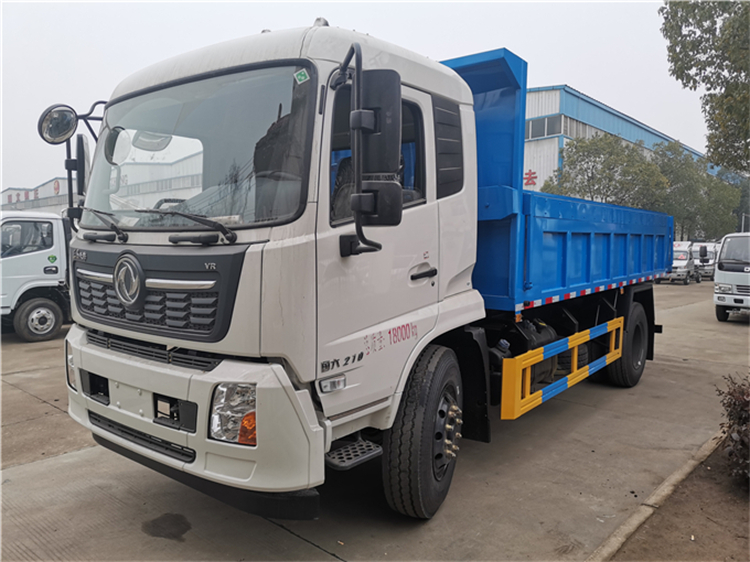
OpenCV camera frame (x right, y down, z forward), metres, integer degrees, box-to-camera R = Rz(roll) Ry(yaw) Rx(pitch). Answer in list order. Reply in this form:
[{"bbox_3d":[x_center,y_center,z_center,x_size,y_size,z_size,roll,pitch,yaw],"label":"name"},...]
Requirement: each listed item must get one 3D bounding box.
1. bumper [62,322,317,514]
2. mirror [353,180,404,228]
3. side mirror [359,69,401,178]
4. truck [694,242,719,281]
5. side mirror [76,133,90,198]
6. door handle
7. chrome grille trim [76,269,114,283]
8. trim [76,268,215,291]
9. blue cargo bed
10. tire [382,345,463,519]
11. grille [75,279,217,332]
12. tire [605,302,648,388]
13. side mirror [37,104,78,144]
[{"bbox_3d":[-1.206,0.697,3.168,2.283,0.737,0.404,3,5,38],"label":"bumper"},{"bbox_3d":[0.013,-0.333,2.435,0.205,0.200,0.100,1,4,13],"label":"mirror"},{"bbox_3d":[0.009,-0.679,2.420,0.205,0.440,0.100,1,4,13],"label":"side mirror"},{"bbox_3d":[17.420,-1.055,29.445,1.600,1.920,4.200,3,5,38],"label":"truck"},{"bbox_3d":[-2.104,-0.832,4.056,0.080,0.450,0.190,-2,5,-22],"label":"side mirror"},{"bbox_3d":[0.274,-0.032,3.098,0.060,0.055,0.245,3,5,38],"label":"door handle"},{"bbox_3d":[-1.603,-0.033,3.265,0.540,0.045,0.045,4,6,43],"label":"chrome grille trim"},{"bbox_3d":[-1.290,-0.008,3.009,1.394,0.069,0.091,3,5,38],"label":"trim"},{"bbox_3d":[1.490,-0.825,6.440,2.450,1.694,5.258,3,5,38],"label":"blue cargo bed"},{"bbox_3d":[0.326,0.928,3.533,0.280,1.020,1.020,2,4,21],"label":"tire"},{"bbox_3d":[-1.290,0.111,3.018,1.404,0.212,0.101,3,5,38],"label":"grille"},{"bbox_3d":[2.971,0.735,6.659,0.280,1.020,1.020,3,5,38],"label":"tire"},{"bbox_3d":[-2.167,-1.064,3.844,0.090,0.265,0.265,39,22,24],"label":"side mirror"}]

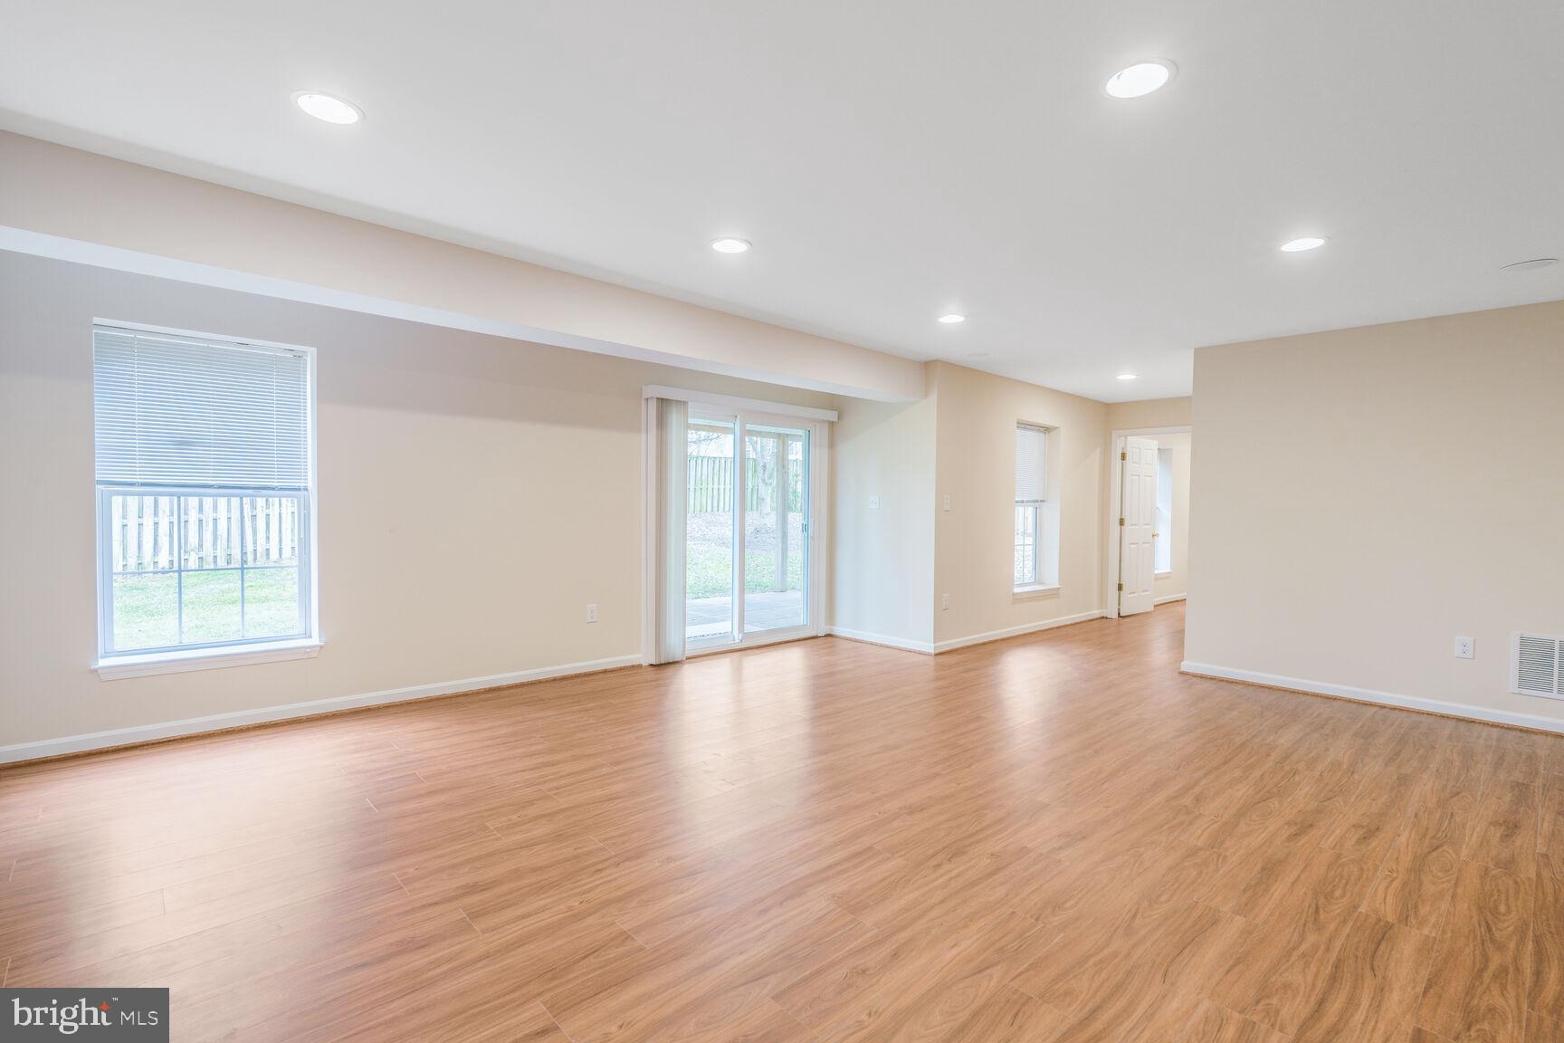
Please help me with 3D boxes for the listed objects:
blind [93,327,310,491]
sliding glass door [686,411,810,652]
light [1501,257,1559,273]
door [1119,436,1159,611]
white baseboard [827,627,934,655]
[{"bbox_3d":[-2.975,-0.557,3.843,0.875,0.765,0.040,0,2,-44],"label":"blind"},{"bbox_3d":[-0.338,0.055,6.301,1.770,2.000,0.110,0,2,-44],"label":"sliding glass door"},{"bbox_3d":[3.569,-1.216,3.530,0.195,0.020,0.195,0,2,-44],"label":"light"},{"bbox_3d":[4.179,0.068,8.629,0.810,2.030,0.040,0,2,-40],"label":"door"},{"bbox_3d":[0.846,1.047,6.529,0.018,0.088,1.210,0,2,-44],"label":"white baseboard"}]

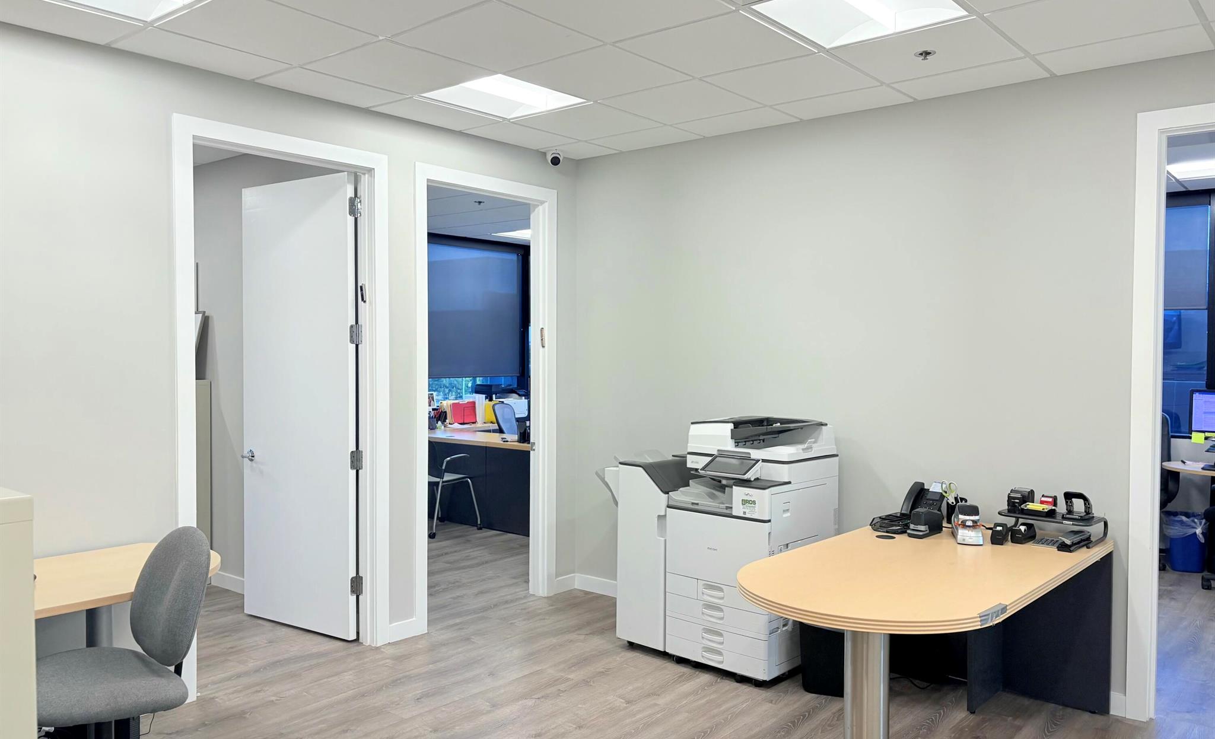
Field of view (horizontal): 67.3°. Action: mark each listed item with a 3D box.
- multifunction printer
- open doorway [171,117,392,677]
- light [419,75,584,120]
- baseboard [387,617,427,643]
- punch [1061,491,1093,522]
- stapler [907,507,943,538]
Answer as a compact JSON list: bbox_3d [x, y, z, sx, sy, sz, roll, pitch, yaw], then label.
[{"bbox_3d":[0.576,0.854,4.727,0.986,1.180,0.705,2,2,40],"label":"multifunction printer"},{"bbox_3d":[-1.539,0.172,4.365,0.170,2.540,1.107,2,2,40],"label":"open doorway"},{"bbox_3d":[-0.502,-1.333,4.399,0.590,0.080,0.590,2,2,40],"label":"light"},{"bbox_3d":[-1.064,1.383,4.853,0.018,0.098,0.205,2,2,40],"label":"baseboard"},{"bbox_3d":[1.980,0.573,3.840,0.095,0.103,0.120,2,2,40],"label":"punch"},{"bbox_3d":[1.400,0.671,4.012,0.080,0.108,0.190,2,2,40],"label":"stapler"}]

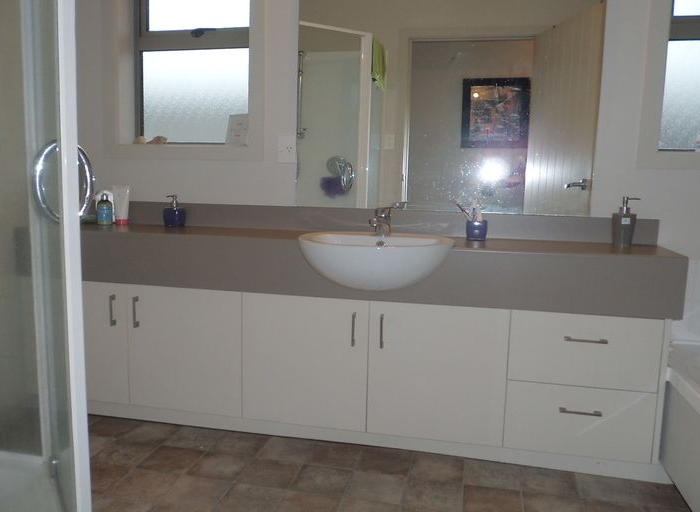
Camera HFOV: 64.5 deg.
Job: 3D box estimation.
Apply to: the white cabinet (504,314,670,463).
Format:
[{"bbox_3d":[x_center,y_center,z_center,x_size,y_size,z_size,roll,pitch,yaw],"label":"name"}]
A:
[{"bbox_3d":[0.862,0.442,2.148,0.508,0.540,0.338,3,9,12],"label":"white cabinet"}]

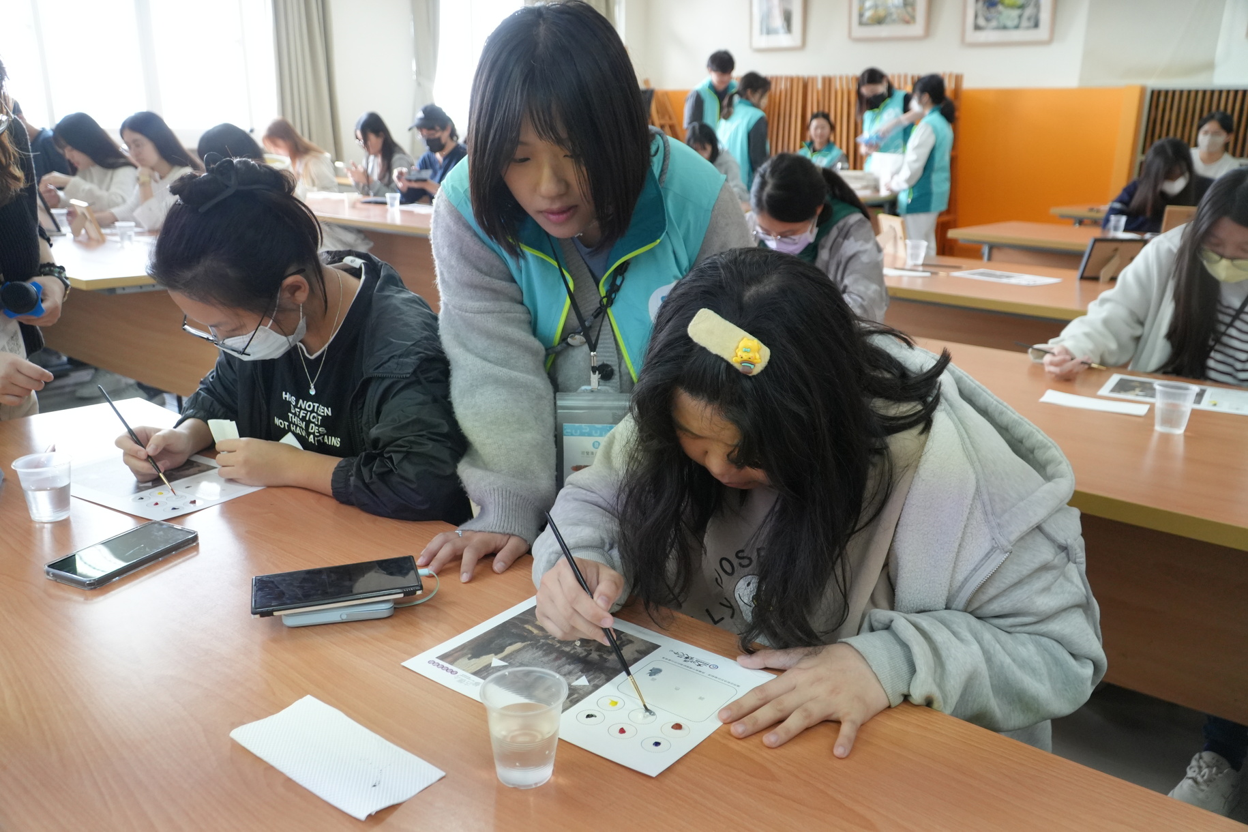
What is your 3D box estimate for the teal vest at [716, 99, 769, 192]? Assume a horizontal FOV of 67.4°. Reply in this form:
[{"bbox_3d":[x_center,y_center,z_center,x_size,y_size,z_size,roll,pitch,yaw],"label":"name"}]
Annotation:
[{"bbox_3d":[0.785,-1.747,6.216,0.420,0.680,0.270,14,22,35],"label":"teal vest"}]

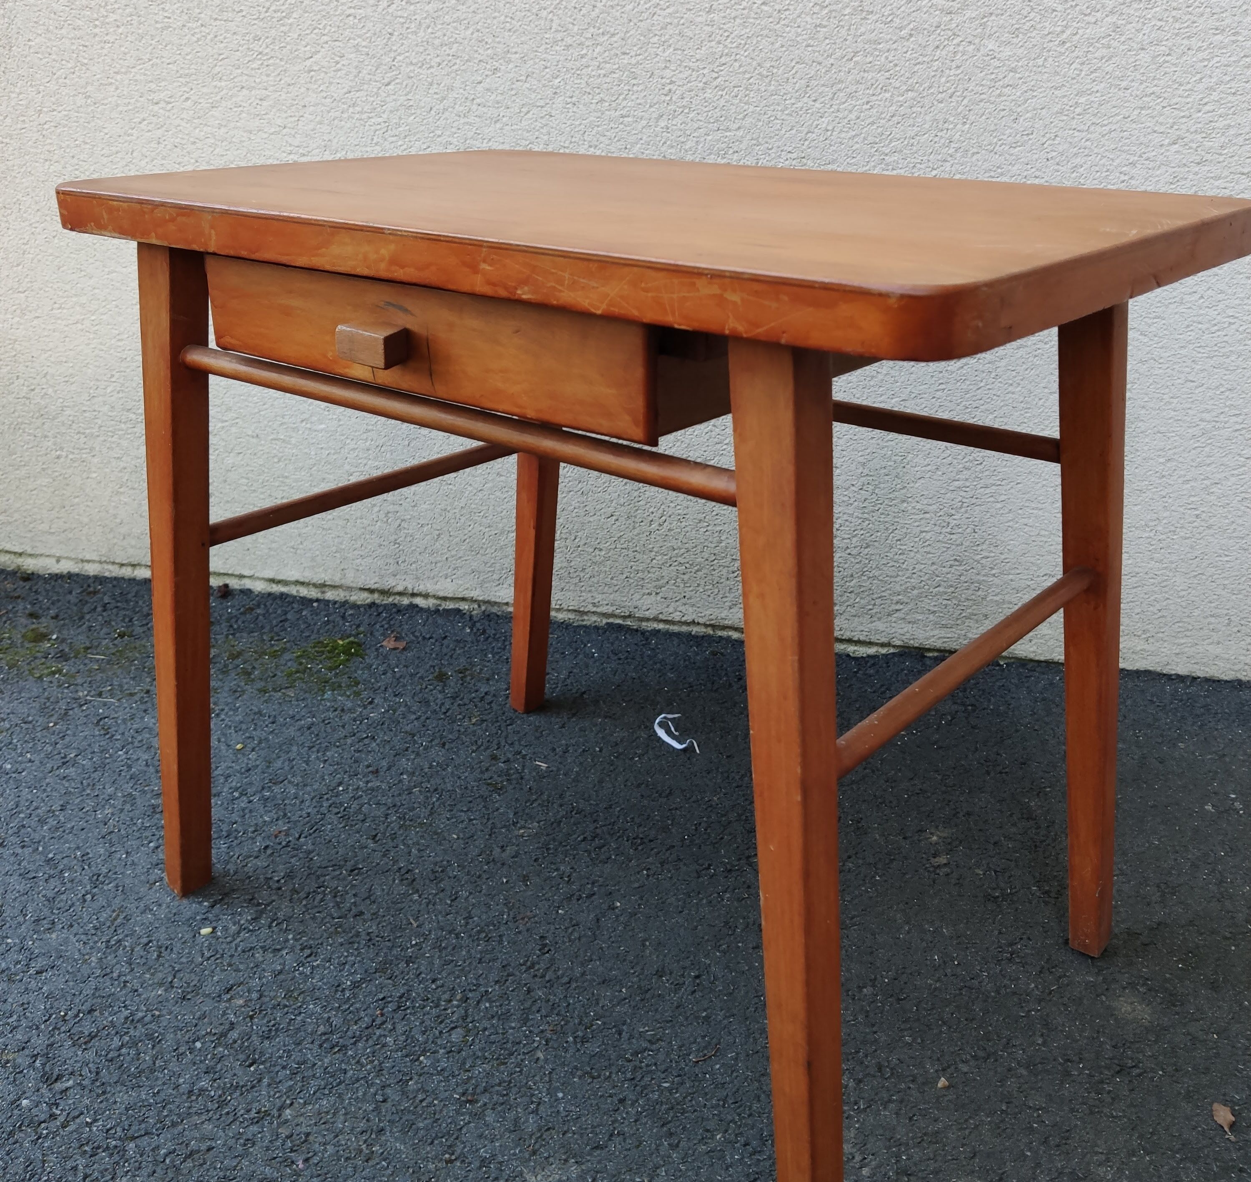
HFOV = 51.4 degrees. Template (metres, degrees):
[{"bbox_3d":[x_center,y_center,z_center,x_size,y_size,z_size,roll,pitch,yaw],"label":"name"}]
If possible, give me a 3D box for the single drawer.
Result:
[{"bbox_3d":[-0.045,-0.245,1.095,0.479,0.087,0.411,18,29,36],"label":"single drawer"}]

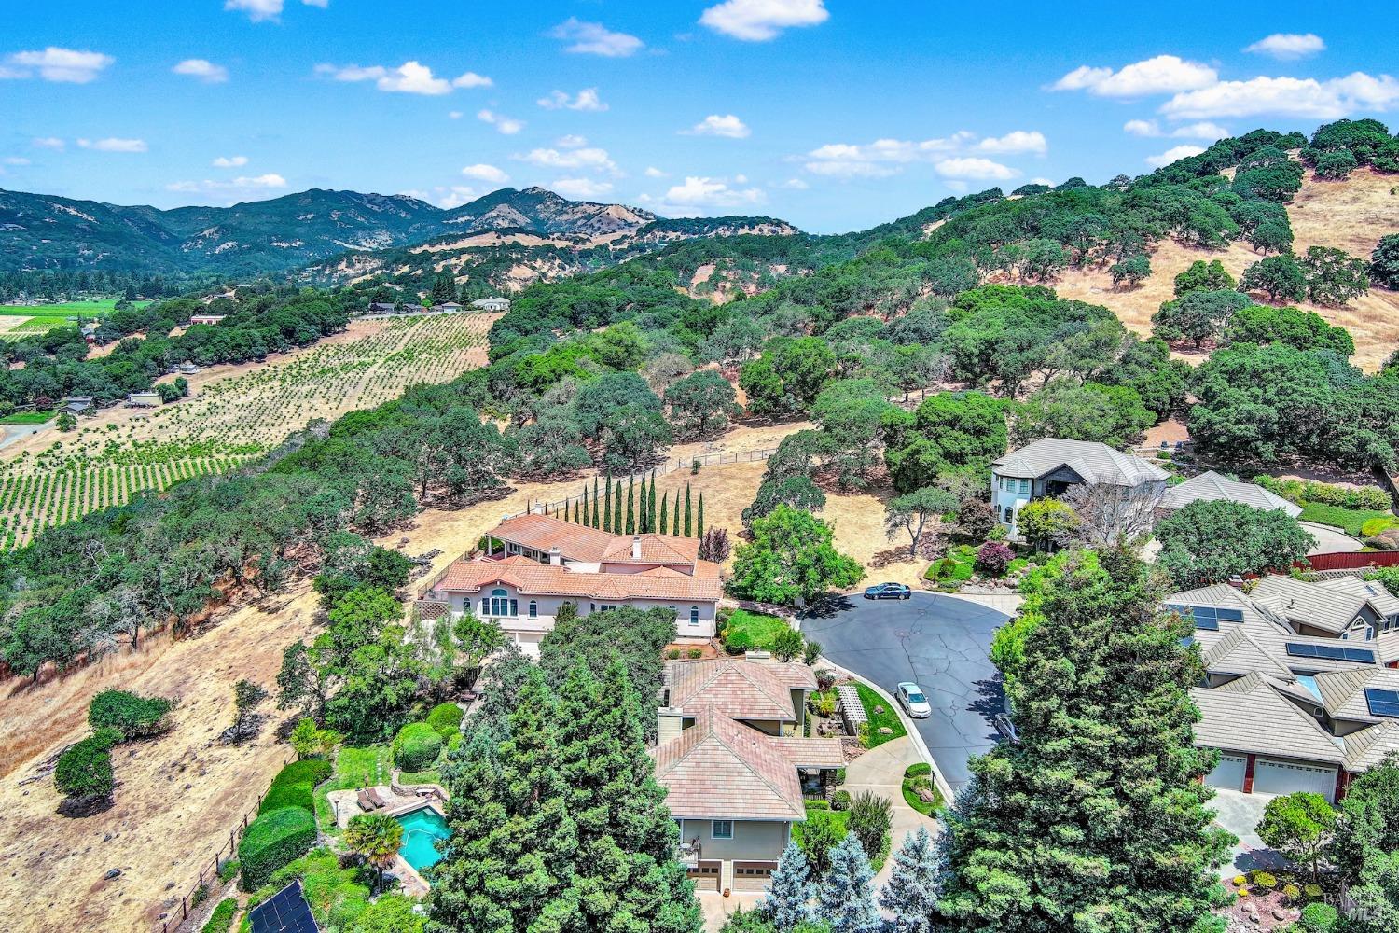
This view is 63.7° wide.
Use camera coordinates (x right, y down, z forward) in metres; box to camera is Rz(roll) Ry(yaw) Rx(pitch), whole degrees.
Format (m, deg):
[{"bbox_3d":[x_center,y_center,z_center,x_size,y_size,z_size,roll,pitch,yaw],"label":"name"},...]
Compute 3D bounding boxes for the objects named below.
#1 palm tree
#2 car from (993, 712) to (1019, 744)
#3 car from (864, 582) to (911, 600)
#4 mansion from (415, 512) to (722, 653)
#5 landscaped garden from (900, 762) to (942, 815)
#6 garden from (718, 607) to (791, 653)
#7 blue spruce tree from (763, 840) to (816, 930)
[{"bbox_3d":[-20.742,24.524,71.674,3.500,4.900,3.500,1,11,0],"label":"palm tree"},{"bbox_3d":[23.816,19.514,84.790,1.820,1.470,4.650,1,11,-2],"label":"car"},{"bbox_3d":[19.593,13.089,117.481,4.750,1.440,1.830,1,11,-3],"label":"car"},{"bbox_3d":[-11.828,11.338,117.874,27.500,7.700,28.500,2,11,3],"label":"mansion"},{"bbox_3d":[14.824,21.548,75.950,2.500,0.700,7.500,1,11,0],"label":"landscaped garden"},{"bbox_3d":[5.303,14.992,106.598,6.600,1.500,12.000,1,11,0],"label":"garden"},{"bbox_3d":[5.594,25.471,69.210,3.300,6.010,3.300,1,11,0],"label":"blue spruce tree"}]

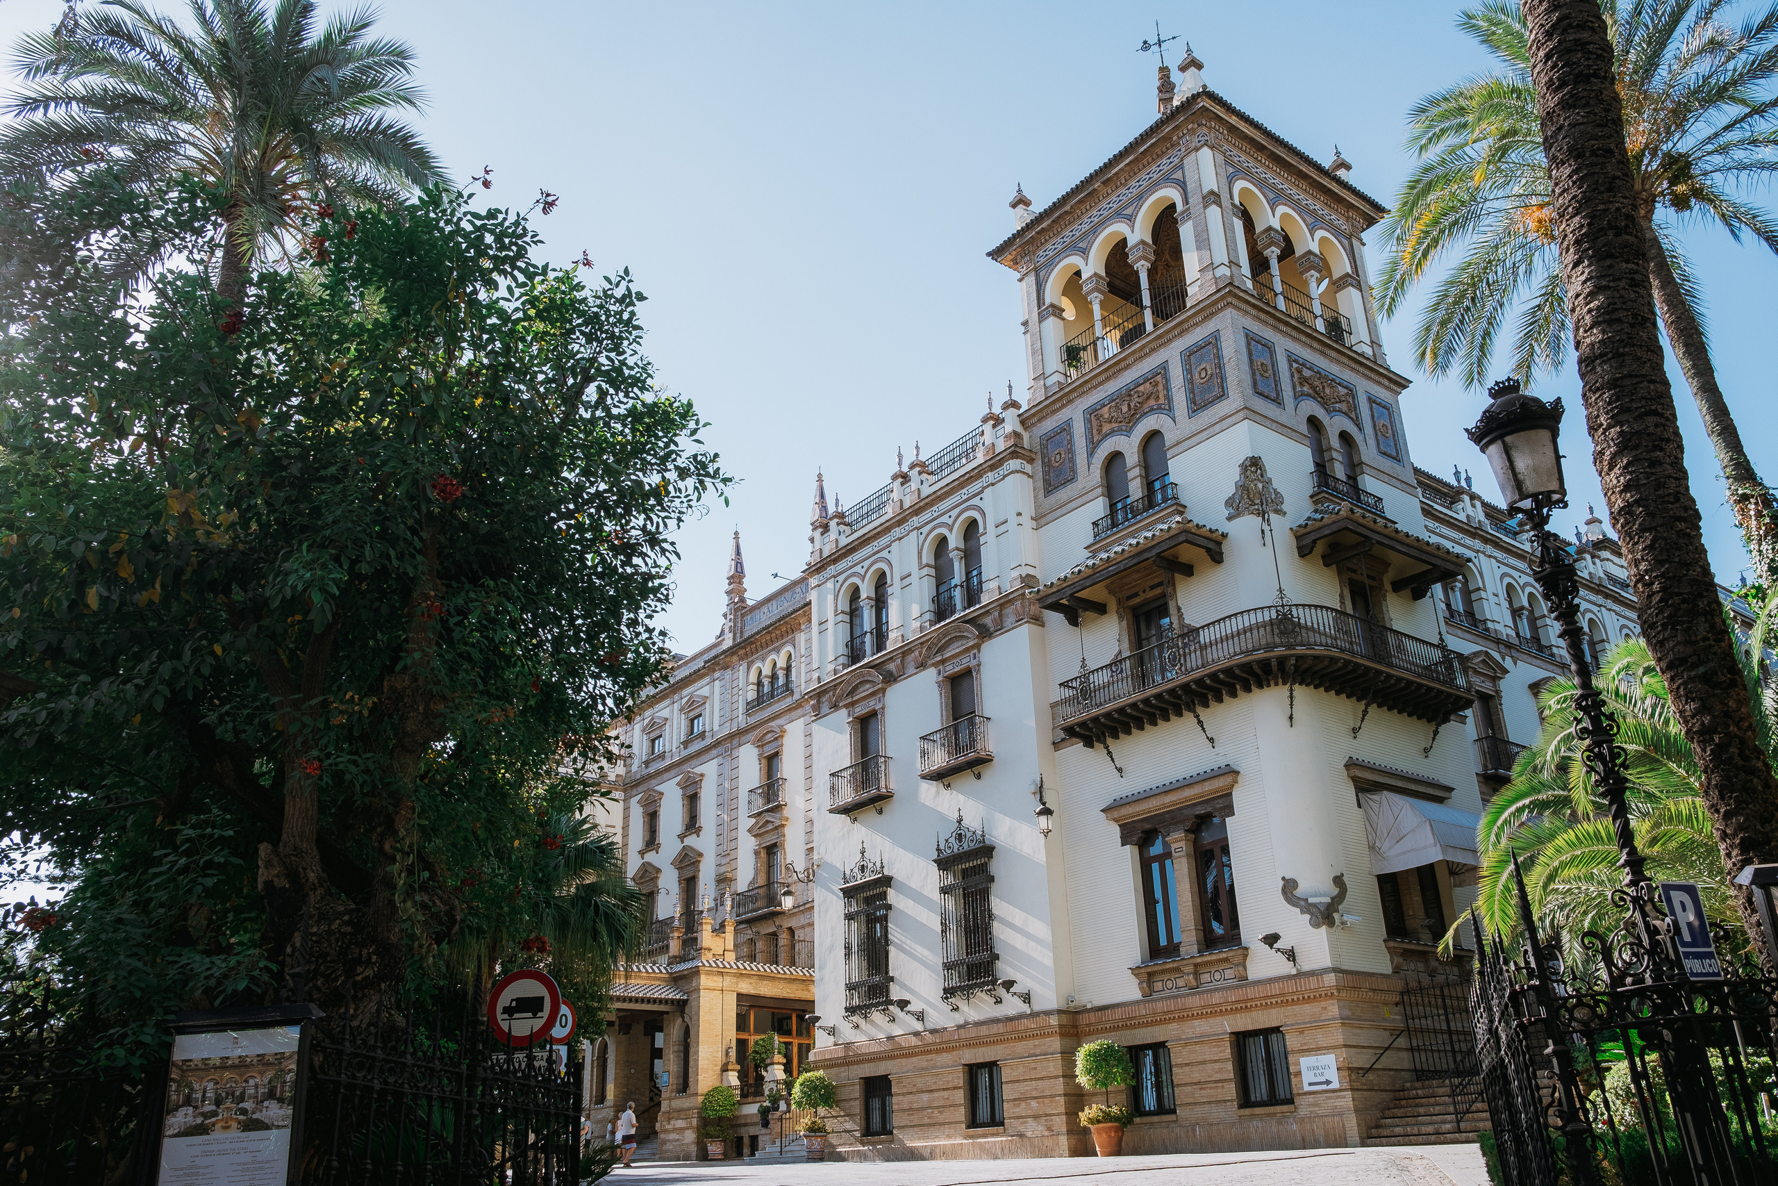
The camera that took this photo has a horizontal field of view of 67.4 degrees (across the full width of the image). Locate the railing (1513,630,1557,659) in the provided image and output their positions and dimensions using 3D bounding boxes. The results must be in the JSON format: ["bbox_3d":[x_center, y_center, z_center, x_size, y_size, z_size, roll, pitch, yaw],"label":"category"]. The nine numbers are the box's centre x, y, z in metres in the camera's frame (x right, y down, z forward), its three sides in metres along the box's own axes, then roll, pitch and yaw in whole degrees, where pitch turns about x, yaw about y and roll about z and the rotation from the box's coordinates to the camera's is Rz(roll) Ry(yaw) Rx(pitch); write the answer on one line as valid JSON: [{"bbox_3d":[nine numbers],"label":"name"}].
[{"bbox_3d":[18.543,1.713,38.345,1.980,0.824,0.128,16,-29,-35],"label":"railing"}]

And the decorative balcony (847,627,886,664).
[{"bbox_3d":[-0.675,1.691,39.914,0.234,1.065,2.077,16,-29,-35],"label":"decorative balcony"}]

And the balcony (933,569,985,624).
[{"bbox_3d":[1.924,0.293,36.946,0.160,1.065,2.098,16,-29,-35],"label":"balcony"}]

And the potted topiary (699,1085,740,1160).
[{"bbox_3d":[-5.432,16.925,42.755,1.280,2.270,1.280,-2,-24,-1],"label":"potted topiary"}]

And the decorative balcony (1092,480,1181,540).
[{"bbox_3d":[5.563,-1.807,30.111,0.278,0.471,2.440,16,-29,-35],"label":"decorative balcony"}]

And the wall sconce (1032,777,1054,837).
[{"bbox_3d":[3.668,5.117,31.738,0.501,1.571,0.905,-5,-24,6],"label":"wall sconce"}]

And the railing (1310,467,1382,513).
[{"bbox_3d":[10.983,-2.293,31.754,2.550,0.520,0.300,16,-29,-35],"label":"railing"}]

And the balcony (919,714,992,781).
[{"bbox_3d":[1.602,3.773,32.188,0.567,1.113,2.140,16,-29,-35],"label":"balcony"}]

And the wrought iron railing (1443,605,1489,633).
[{"bbox_3d":[16.760,0.884,38.517,2.300,0.750,0.150,16,-29,-35],"label":"wrought iron railing"}]

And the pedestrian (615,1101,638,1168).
[{"bbox_3d":[-7.451,15.529,38.298,0.500,1.720,0.500,10,-26,-25],"label":"pedestrian"}]

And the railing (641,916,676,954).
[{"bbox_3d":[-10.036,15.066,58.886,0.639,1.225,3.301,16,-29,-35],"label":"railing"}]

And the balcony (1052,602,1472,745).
[{"bbox_3d":[8.409,1.835,29.366,9.300,1.540,4.630,-5,-24,6],"label":"balcony"}]

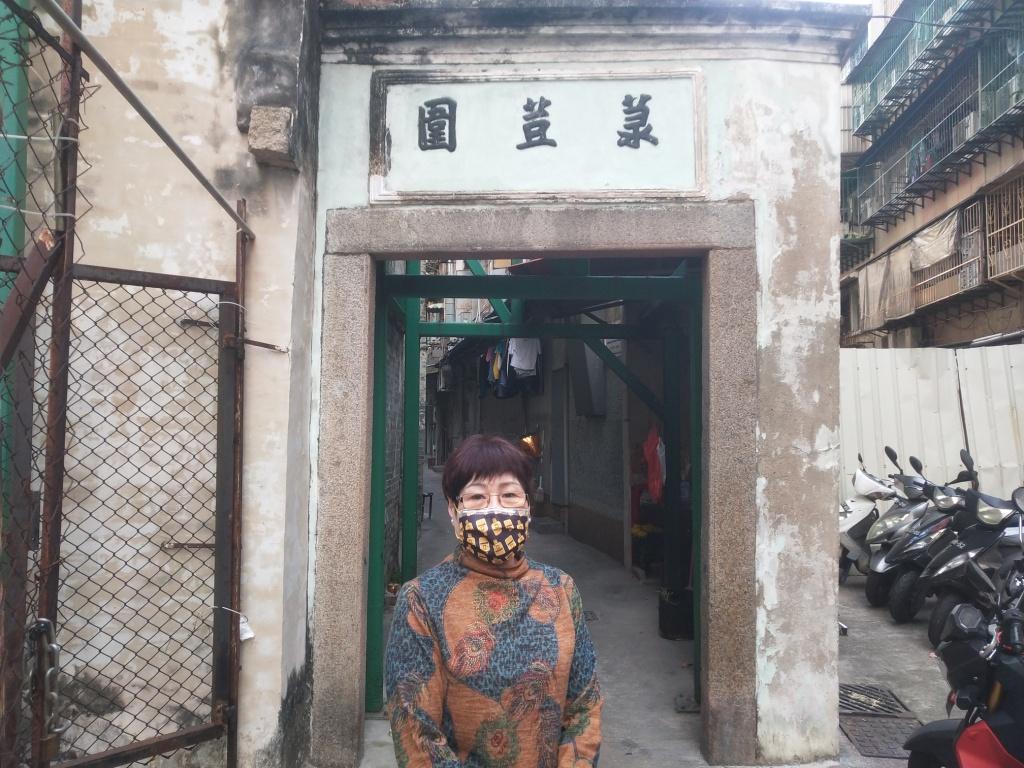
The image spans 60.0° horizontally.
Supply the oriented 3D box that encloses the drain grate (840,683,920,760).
[{"bbox_3d":[1.889,1.747,4.623,0.421,0.040,1.197,0,-3,7],"label":"drain grate"}]

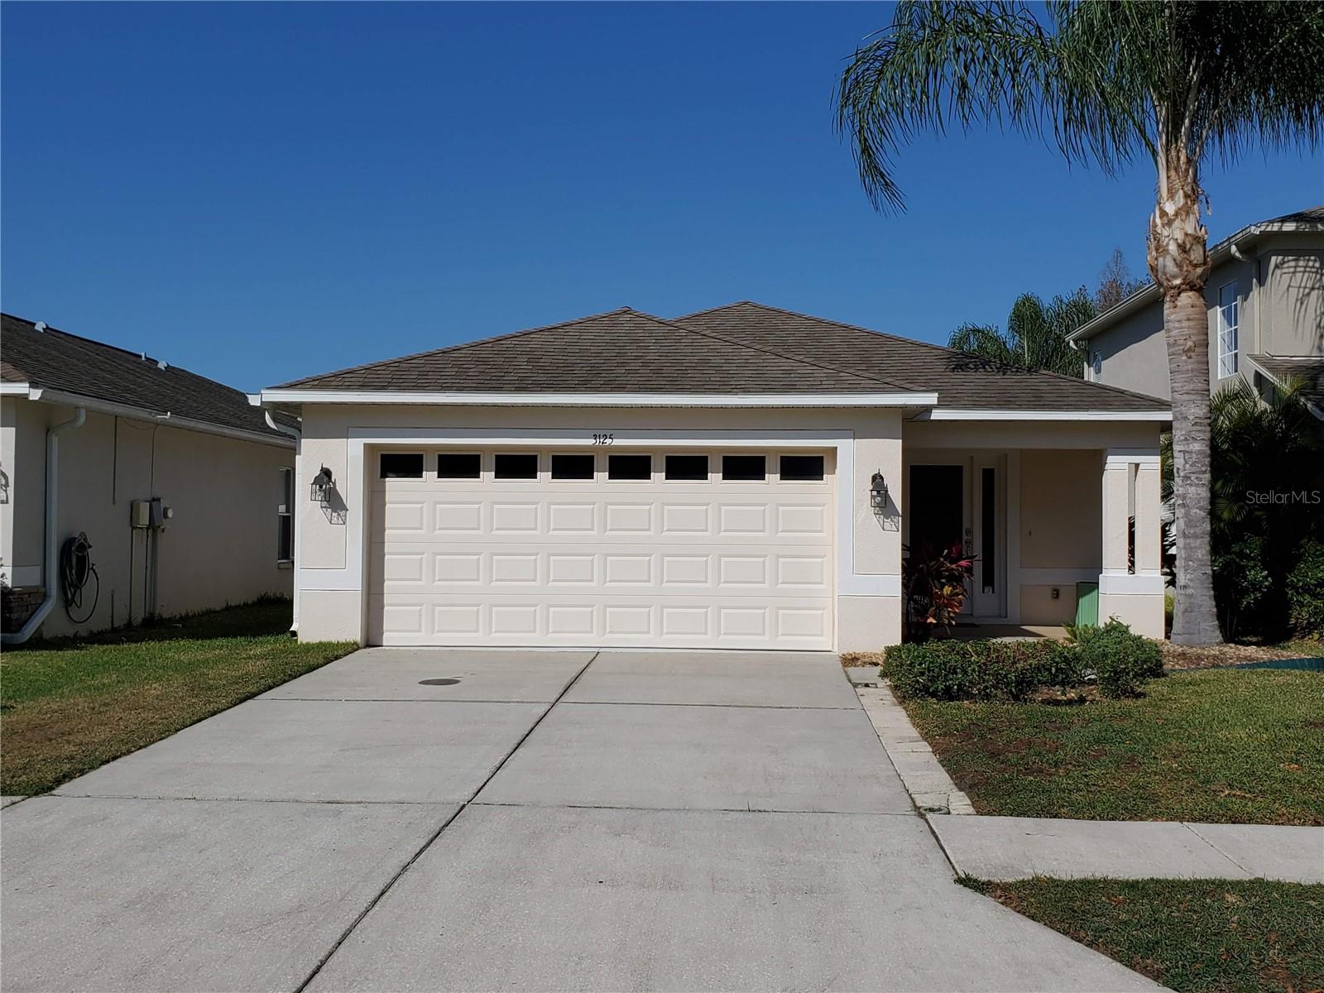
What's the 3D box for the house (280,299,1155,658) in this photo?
[{"bbox_3d":[1.211,-0.573,17.875,10.000,4.950,15.800,0,-2,2],"label":"house"}]

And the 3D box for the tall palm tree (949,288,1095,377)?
[{"bbox_3d":[11.012,-1.887,30.081,4.800,8.600,4.800,0,-2,0],"label":"tall palm tree"}]

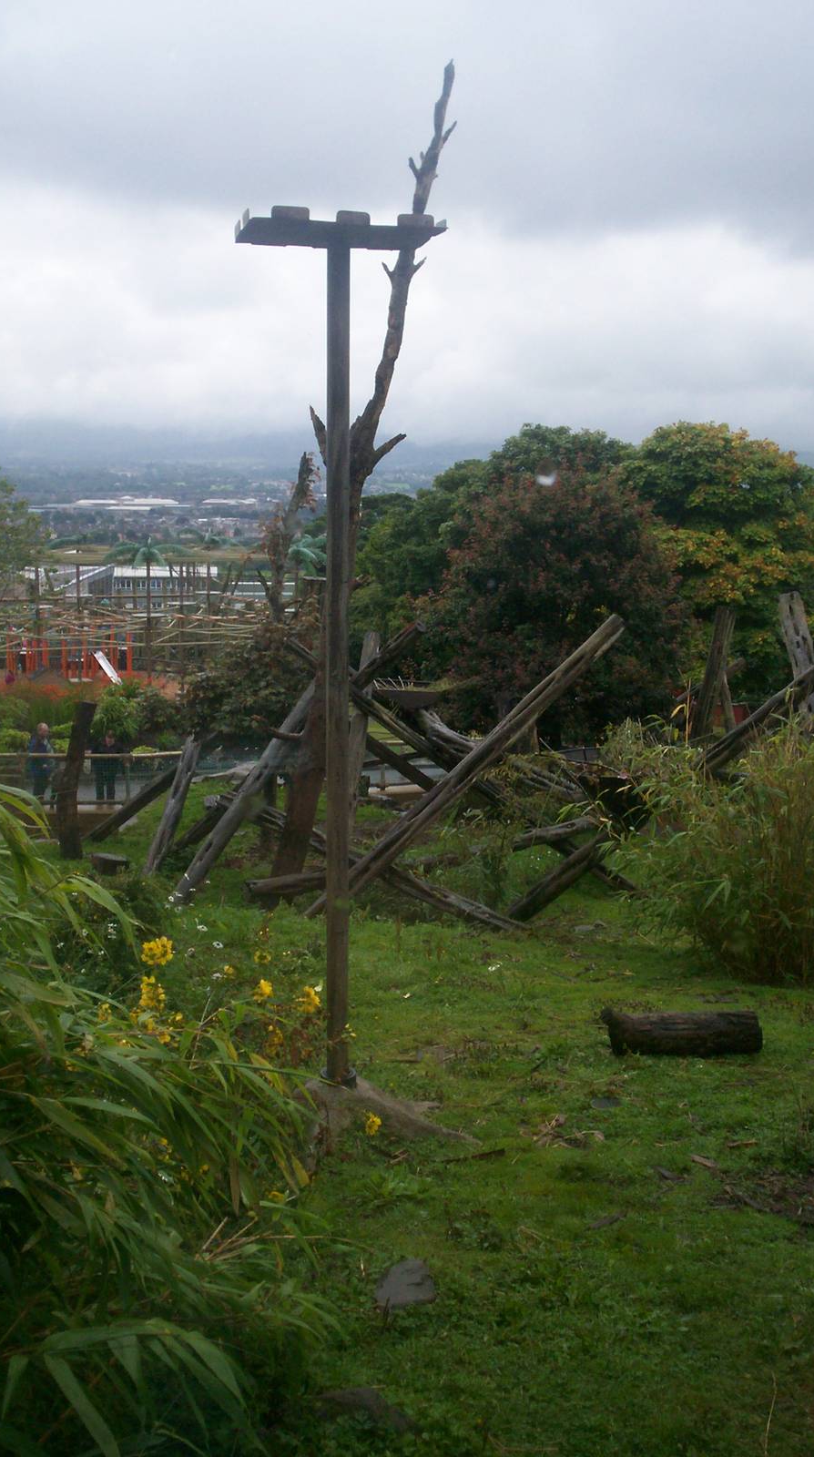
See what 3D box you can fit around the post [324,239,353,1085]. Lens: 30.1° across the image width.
[{"bbox_3d":[-0.389,-0.259,8.704,0.125,4.891,0.125,0,11,0],"label":"post"}]

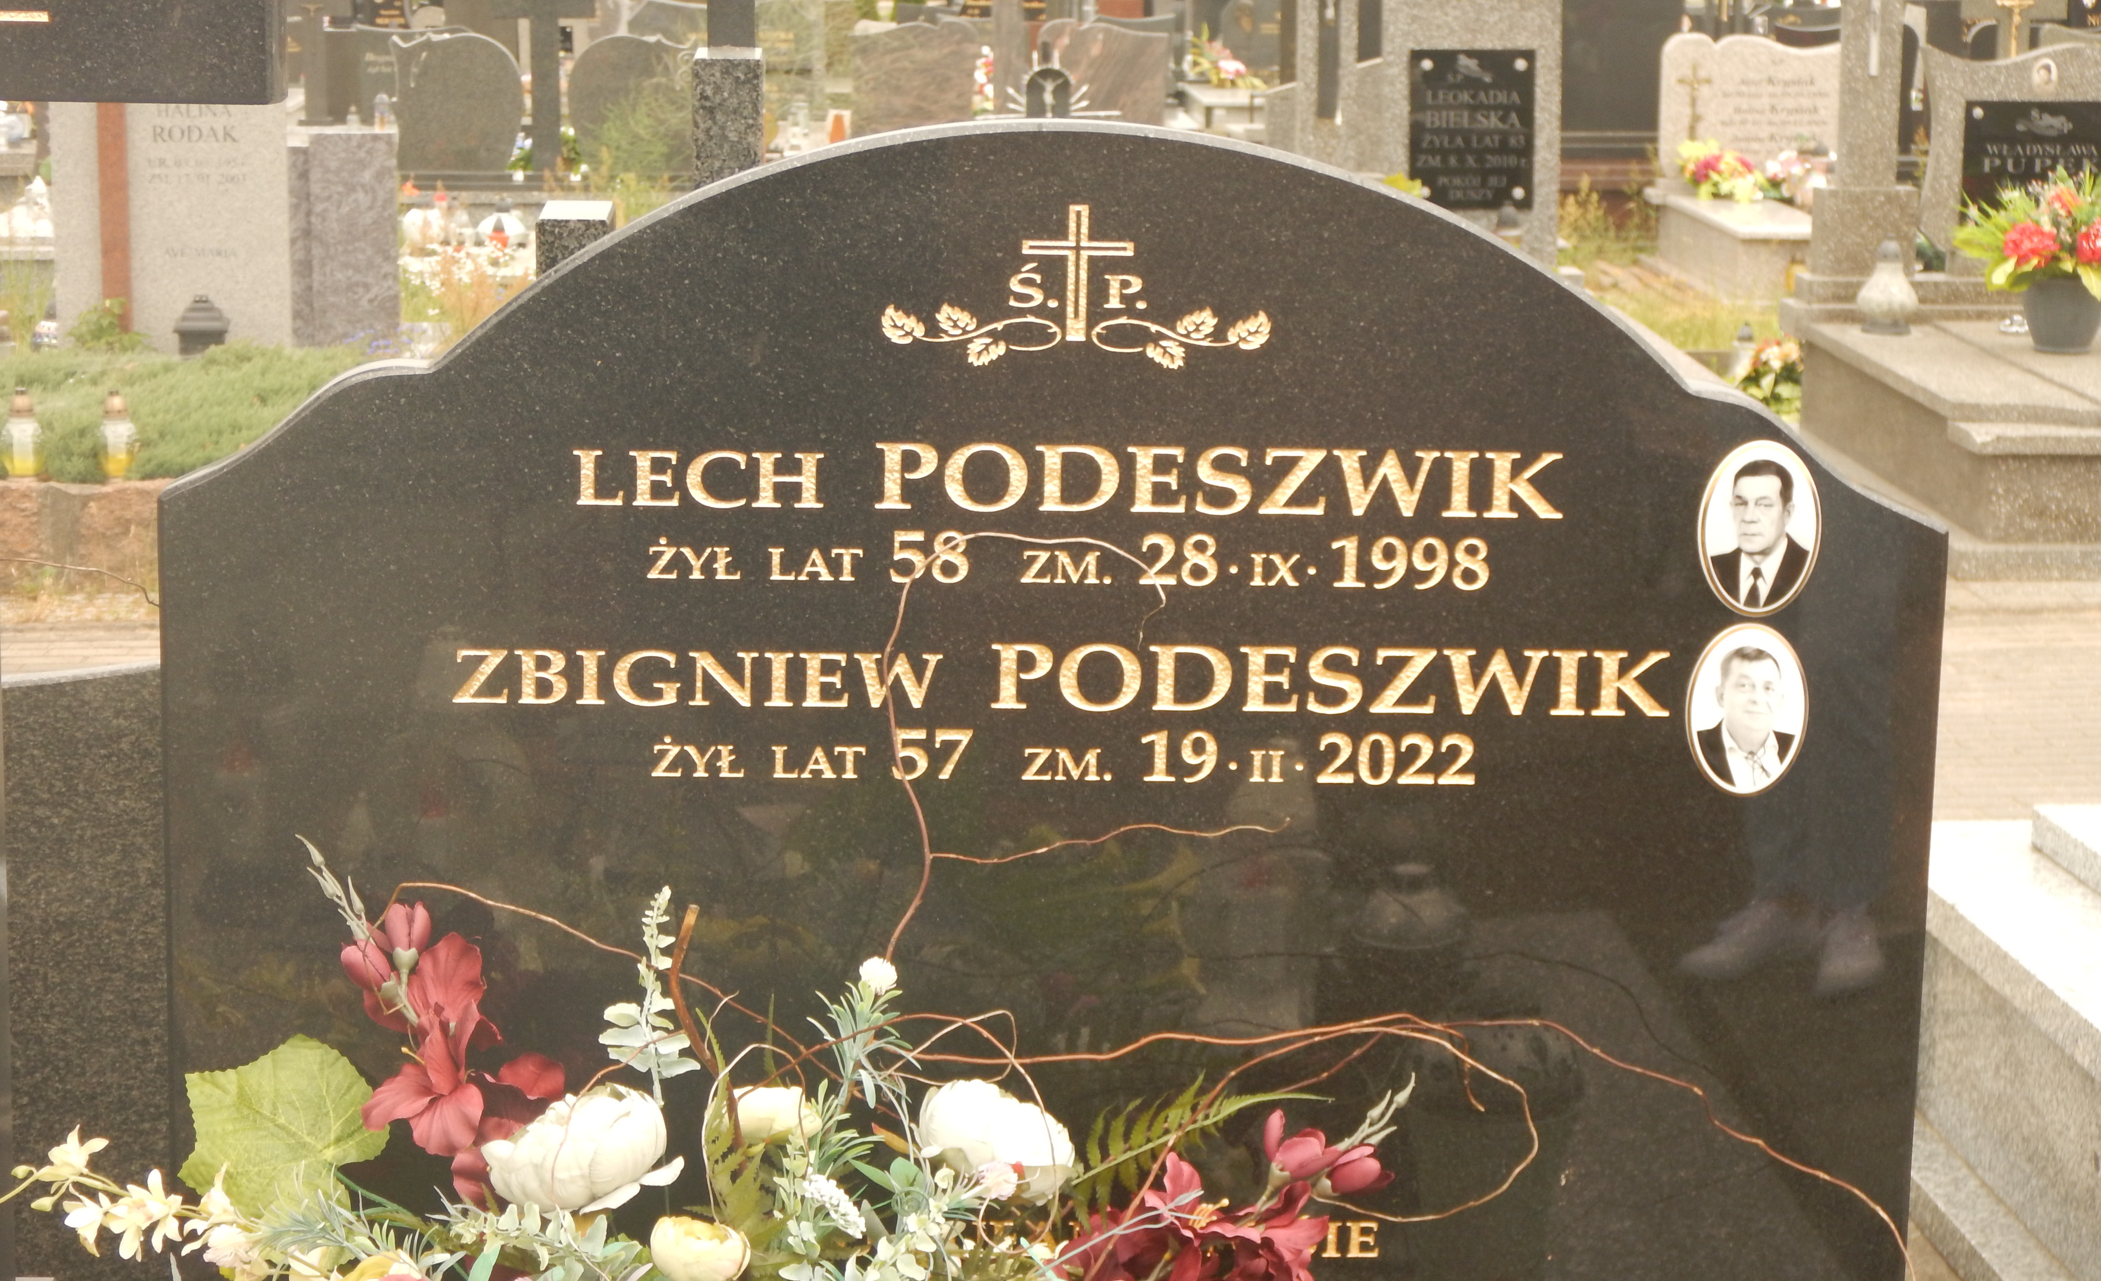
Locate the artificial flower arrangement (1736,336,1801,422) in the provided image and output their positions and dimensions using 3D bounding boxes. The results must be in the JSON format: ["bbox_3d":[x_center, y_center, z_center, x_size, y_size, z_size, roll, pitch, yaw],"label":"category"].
[{"bbox_3d":[2.106,-0.756,11.900,0.230,0.260,0.220,0,10,-2],"label":"artificial flower arrangement"}]

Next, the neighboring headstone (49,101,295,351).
[{"bbox_3d":[-2.298,-1.159,10.650,0.625,0.800,0.090,0,10,-2],"label":"neighboring headstone"}]

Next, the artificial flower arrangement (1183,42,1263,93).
[{"bbox_3d":[0.852,-2.854,20.000,0.400,0.310,0.300,0,10,-2],"label":"artificial flower arrangement"}]

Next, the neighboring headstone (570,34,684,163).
[{"bbox_3d":[-2.102,-2.715,20.523,0.626,0.688,0.130,0,10,0],"label":"neighboring headstone"}]

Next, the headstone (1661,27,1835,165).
[{"bbox_3d":[2.968,-2.263,17.200,0.800,0.630,0.100,0,10,-2],"label":"headstone"}]

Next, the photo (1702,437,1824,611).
[{"bbox_3d":[0.508,-0.081,2.916,0.088,0.127,0.010,0,10,-3],"label":"photo"}]

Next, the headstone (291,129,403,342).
[{"bbox_3d":[-2.023,-1.163,11.793,0.314,0.648,0.280,0,10,-1],"label":"headstone"}]

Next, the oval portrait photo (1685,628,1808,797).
[{"bbox_3d":[0.503,0.051,2.930,0.088,0.126,0.010,0,10,-2],"label":"oval portrait photo"}]

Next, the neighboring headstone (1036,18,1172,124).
[{"bbox_3d":[0.285,-2.903,21.427,0.696,0.735,0.130,0,10,0],"label":"neighboring headstone"}]

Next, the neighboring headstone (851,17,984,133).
[{"bbox_3d":[-0.698,-2.898,21.426,0.696,0.727,0.130,0,10,0],"label":"neighboring headstone"}]

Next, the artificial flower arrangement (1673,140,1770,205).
[{"bbox_3d":[2.933,-2.070,17.882,0.414,0.285,0.320,1,10,1],"label":"artificial flower arrangement"}]

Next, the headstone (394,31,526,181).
[{"bbox_3d":[-2.438,-2.224,16.800,0.540,0.620,0.085,0,10,-2],"label":"headstone"}]

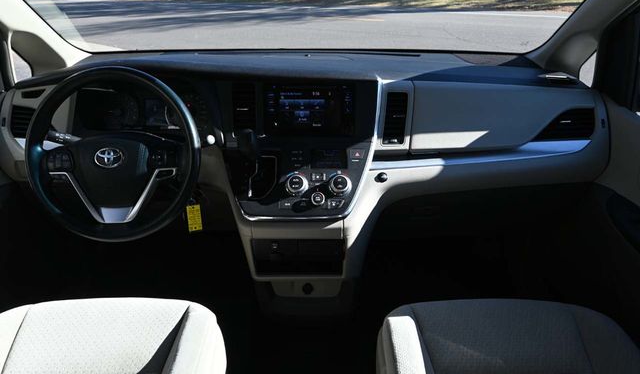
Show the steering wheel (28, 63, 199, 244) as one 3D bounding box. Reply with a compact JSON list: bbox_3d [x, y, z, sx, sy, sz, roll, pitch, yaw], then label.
[{"bbox_3d":[-0.464,-0.071,0.962,0.385,0.385,0.110,0,2,0],"label":"steering wheel"}]

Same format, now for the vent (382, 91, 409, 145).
[{"bbox_3d":[0.192,-0.174,1.085,0.056,0.128,0.030,0,17,0],"label":"vent"}]

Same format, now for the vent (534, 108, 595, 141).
[{"bbox_3d":[0.622,-0.159,1.085,0.145,0.078,0.040,2,14,4],"label":"vent"}]

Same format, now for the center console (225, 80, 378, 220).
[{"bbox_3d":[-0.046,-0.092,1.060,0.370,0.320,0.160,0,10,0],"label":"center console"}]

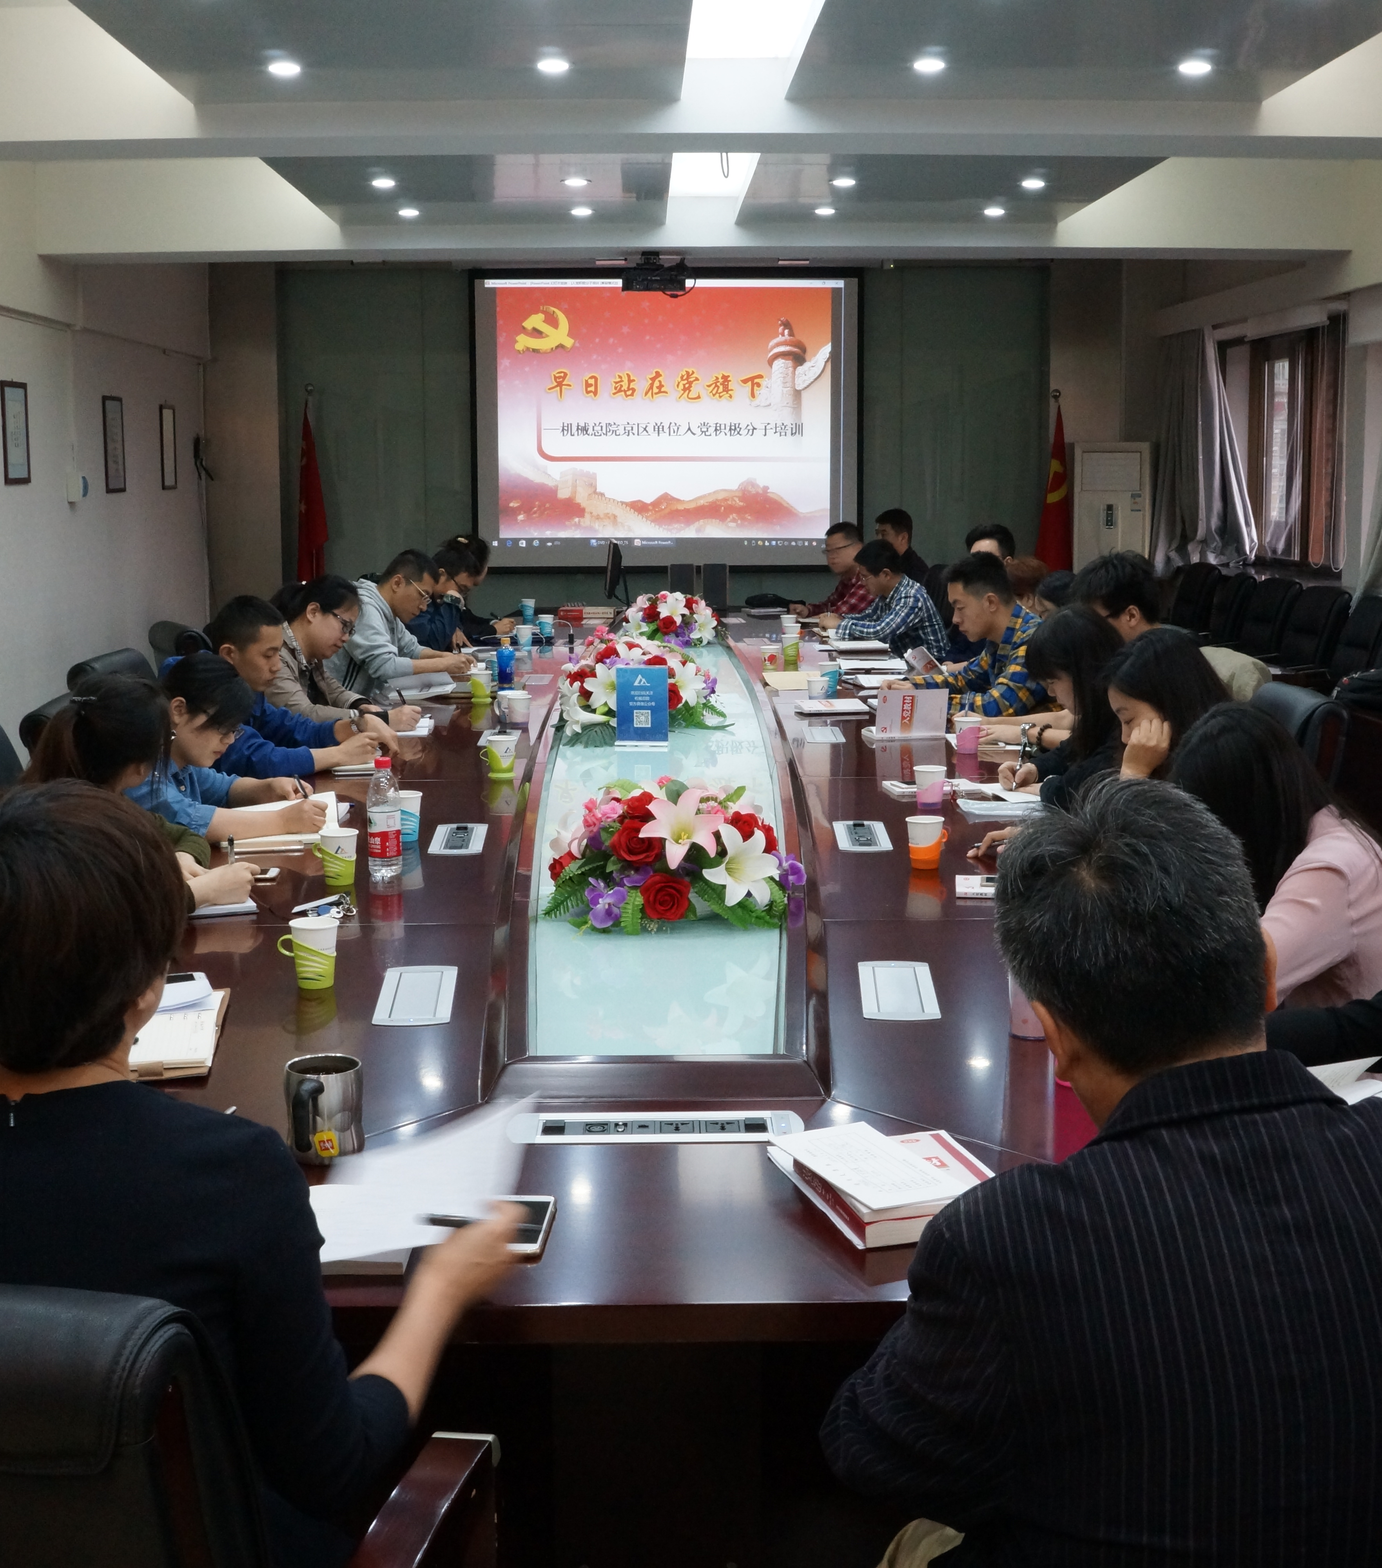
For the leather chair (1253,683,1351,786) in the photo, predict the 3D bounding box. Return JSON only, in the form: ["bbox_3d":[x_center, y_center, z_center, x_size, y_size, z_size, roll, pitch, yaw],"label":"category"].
[{"bbox_3d":[1.100,0.286,4.552,0.680,1.010,0.620,-1,9,-4],"label":"leather chair"}]

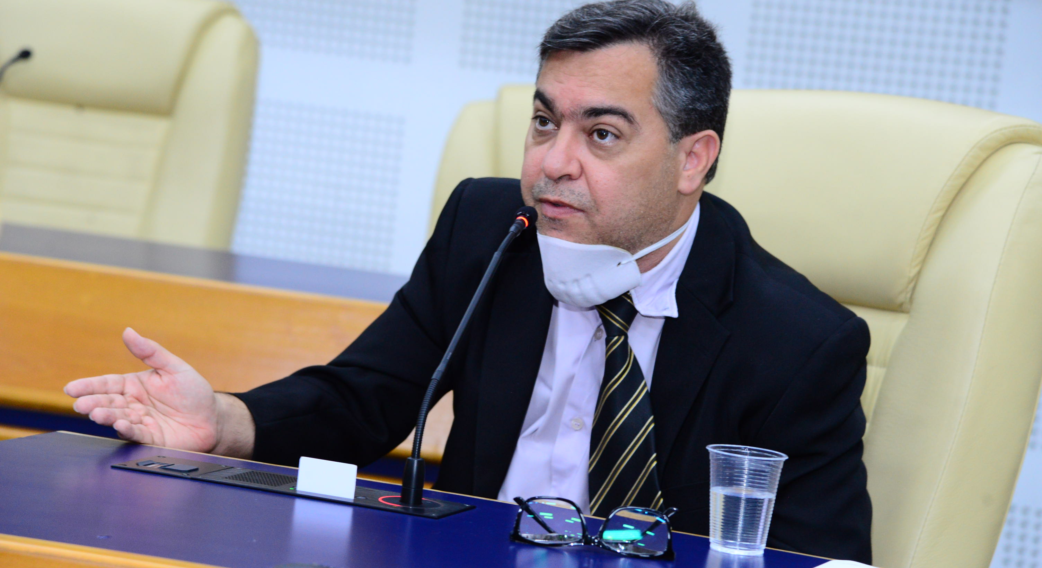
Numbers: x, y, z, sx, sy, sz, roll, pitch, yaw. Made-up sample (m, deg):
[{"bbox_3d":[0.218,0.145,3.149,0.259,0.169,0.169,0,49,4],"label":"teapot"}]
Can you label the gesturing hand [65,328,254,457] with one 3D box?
[{"bbox_3d":[-0.336,0.102,3.230,0.180,0.115,0.105,3,7,-30],"label":"gesturing hand"}]

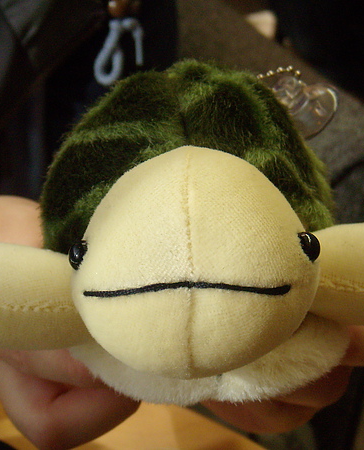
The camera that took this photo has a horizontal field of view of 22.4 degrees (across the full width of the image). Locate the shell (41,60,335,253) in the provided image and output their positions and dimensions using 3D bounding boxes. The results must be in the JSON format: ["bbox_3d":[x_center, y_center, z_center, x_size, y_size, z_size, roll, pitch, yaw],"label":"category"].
[{"bbox_3d":[0.002,-0.026,0.365,0.115,0.070,0.115,-2,28,1],"label":"shell"}]

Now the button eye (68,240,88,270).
[{"bbox_3d":[-0.034,0.010,0.305,0.005,0.009,0.009,15,19,-28],"label":"button eye"}]

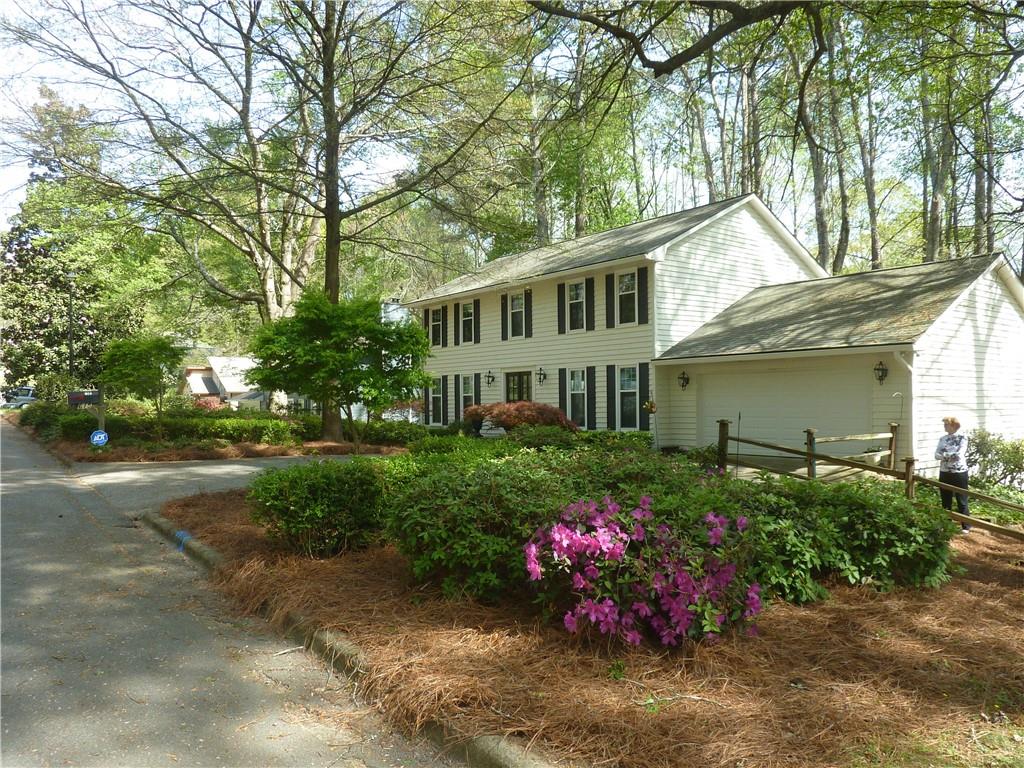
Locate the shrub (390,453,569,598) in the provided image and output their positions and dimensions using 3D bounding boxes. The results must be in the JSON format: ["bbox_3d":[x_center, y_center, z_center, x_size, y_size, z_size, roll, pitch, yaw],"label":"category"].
[{"bbox_3d":[-0.259,1.112,6.500,1.600,0.970,1.700,0,-1,0],"label":"shrub"}]

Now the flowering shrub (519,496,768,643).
[{"bbox_3d":[0.914,1.169,5.100,1.600,0.880,1.200,0,-1,0],"label":"flowering shrub"}]

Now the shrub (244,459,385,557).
[{"bbox_3d":[-1.933,1.158,7.350,1.350,0.860,1.250,0,-1,0],"label":"shrub"}]

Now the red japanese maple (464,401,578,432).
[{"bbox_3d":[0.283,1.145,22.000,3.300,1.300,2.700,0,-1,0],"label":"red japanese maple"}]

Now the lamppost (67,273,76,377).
[{"bbox_3d":[-14.296,-1.217,24.000,0.320,4.900,0.320,0,-1,0],"label":"lamppost"}]

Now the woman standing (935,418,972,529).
[{"bbox_3d":[6.165,1.267,10.350,0.500,1.620,0.360,-2,-2,41],"label":"woman standing"}]

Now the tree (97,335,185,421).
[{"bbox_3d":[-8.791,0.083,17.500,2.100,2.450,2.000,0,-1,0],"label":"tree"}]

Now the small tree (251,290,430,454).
[{"bbox_3d":[-4.153,-0.287,17.700,4.300,3.850,4.100,0,-1,0],"label":"small tree"}]

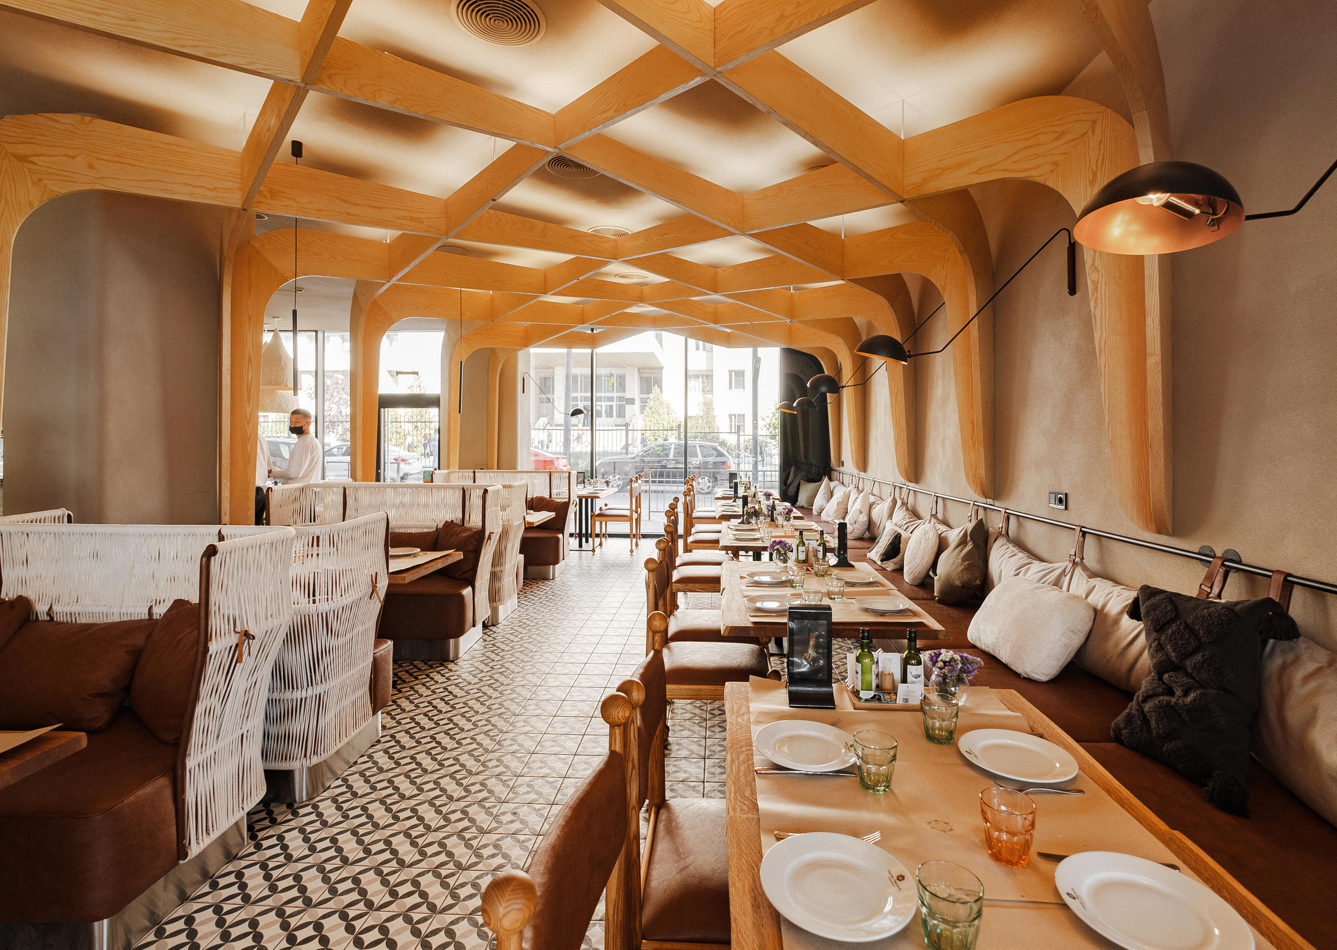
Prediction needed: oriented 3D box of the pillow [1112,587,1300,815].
[{"bbox_3d":[1.558,0.611,1.724,0.172,0.485,0.434,13,-2,-20],"label":"pillow"}]

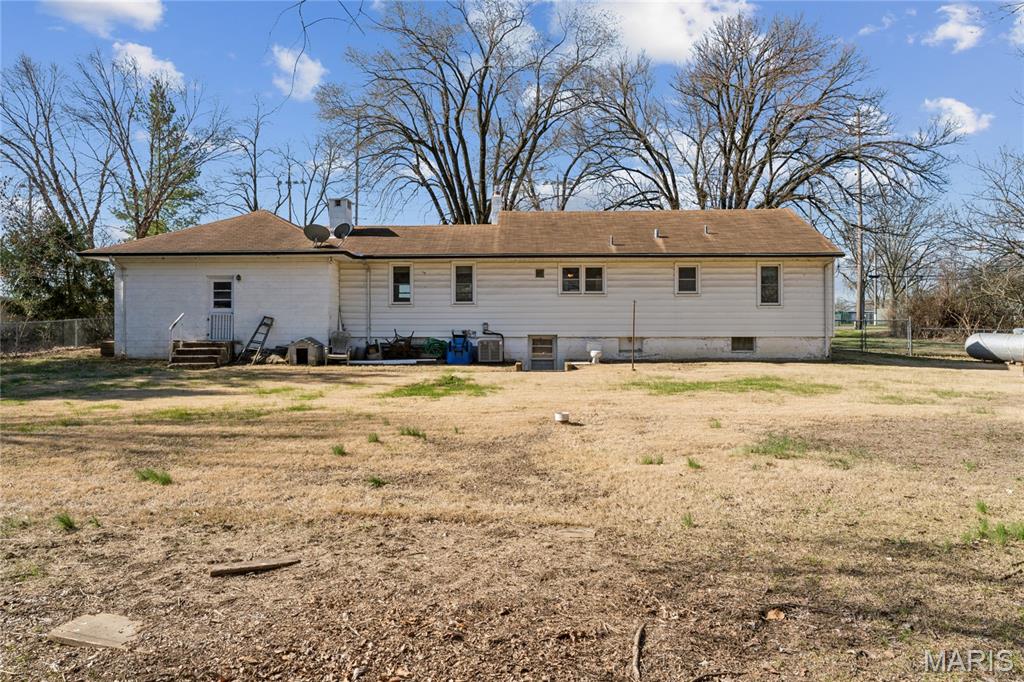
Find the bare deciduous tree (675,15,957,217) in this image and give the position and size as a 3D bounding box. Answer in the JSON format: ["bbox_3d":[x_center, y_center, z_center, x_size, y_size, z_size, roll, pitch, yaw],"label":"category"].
[{"bbox_3d":[17.790,-9.594,40.000,16.530,19.088,15.000,0,0,0],"label":"bare deciduous tree"}]

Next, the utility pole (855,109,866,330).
[{"bbox_3d":[19.917,-6.972,39.000,0.380,12.630,0.380,0,0,0],"label":"utility pole"}]

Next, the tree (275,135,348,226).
[{"bbox_3d":[-14.103,-7.342,48.000,5.205,14.085,5.200,0,0,0],"label":"tree"}]

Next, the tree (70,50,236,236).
[{"bbox_3d":[-20.019,-8.038,38.000,8.910,16.277,8.500,0,0,0],"label":"tree"}]

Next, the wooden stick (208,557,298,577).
[{"bbox_3d":[-1.500,1.345,4.050,0.510,0.045,0.100,0,0,-29],"label":"wooden stick"}]

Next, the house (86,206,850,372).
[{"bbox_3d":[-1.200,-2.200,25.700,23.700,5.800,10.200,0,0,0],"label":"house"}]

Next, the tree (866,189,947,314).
[{"bbox_3d":[28.327,-5.753,49.000,5.744,10.107,6.000,0,0,0],"label":"tree"}]

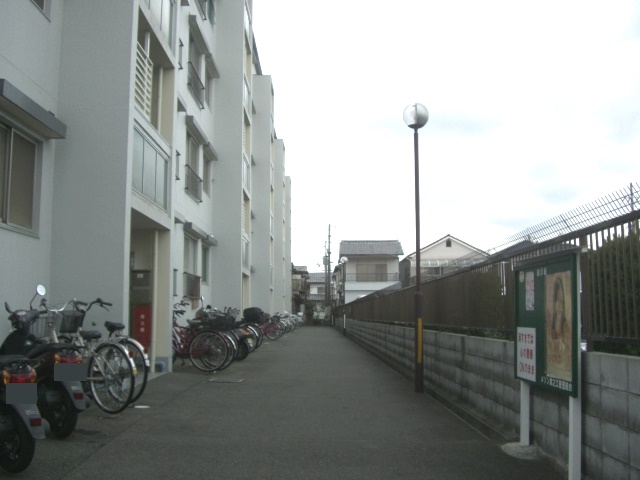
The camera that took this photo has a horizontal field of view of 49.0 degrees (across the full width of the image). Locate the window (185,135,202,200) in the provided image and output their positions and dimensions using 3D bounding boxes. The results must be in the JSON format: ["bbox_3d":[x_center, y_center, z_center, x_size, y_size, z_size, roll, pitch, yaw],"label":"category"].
[{"bbox_3d":[-3.376,-1.971,18.907,0.200,1.650,1.950,0,-6,0],"label":"window"}]

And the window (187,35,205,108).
[{"bbox_3d":[-3.269,-4.419,18.474,0.180,1.472,1.827,0,-6,0],"label":"window"}]

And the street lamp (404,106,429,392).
[{"bbox_3d":[1.347,0.052,9.717,0.345,4.002,0.345,0,-6,0],"label":"street lamp"}]

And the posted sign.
[{"bbox_3d":[1.616,0.602,5.018,0.070,0.882,1.437,0,-6,0],"label":"posted sign"}]

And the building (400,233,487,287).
[{"bbox_3d":[10.532,3.781,61.486,6.800,7.500,9.000,0,-6,0],"label":"building"}]

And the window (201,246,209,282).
[{"bbox_3d":[-3.414,0.720,20.830,0.150,1.150,1.200,0,-6,0],"label":"window"}]

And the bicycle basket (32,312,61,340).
[{"bbox_3d":[-2.793,0.870,7.150,0.240,0.250,0.320,-3,-7,24],"label":"bicycle basket"}]

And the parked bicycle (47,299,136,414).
[{"bbox_3d":[-2.444,1.165,7.098,1.750,1.080,0.570,-4,-7,33],"label":"parked bicycle"}]

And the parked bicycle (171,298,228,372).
[{"bbox_3d":[-2.387,1.688,11.963,1.750,1.080,0.570,-2,-6,16],"label":"parked bicycle"}]

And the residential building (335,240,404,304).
[{"bbox_3d":[4.284,3.725,60.967,5.400,7.500,8.000,0,-6,0],"label":"residential building"}]

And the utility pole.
[{"bbox_3d":[1.001,3.686,76.045,0.400,10.800,0.400,0,-6,0],"label":"utility pole"}]

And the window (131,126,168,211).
[{"bbox_3d":[-2.428,-0.940,10.084,0.100,0.813,2.007,0,-6,0],"label":"window"}]

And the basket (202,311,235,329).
[{"bbox_3d":[-1.654,1.307,11.450,0.420,0.260,0.360,-2,-6,15],"label":"basket"}]

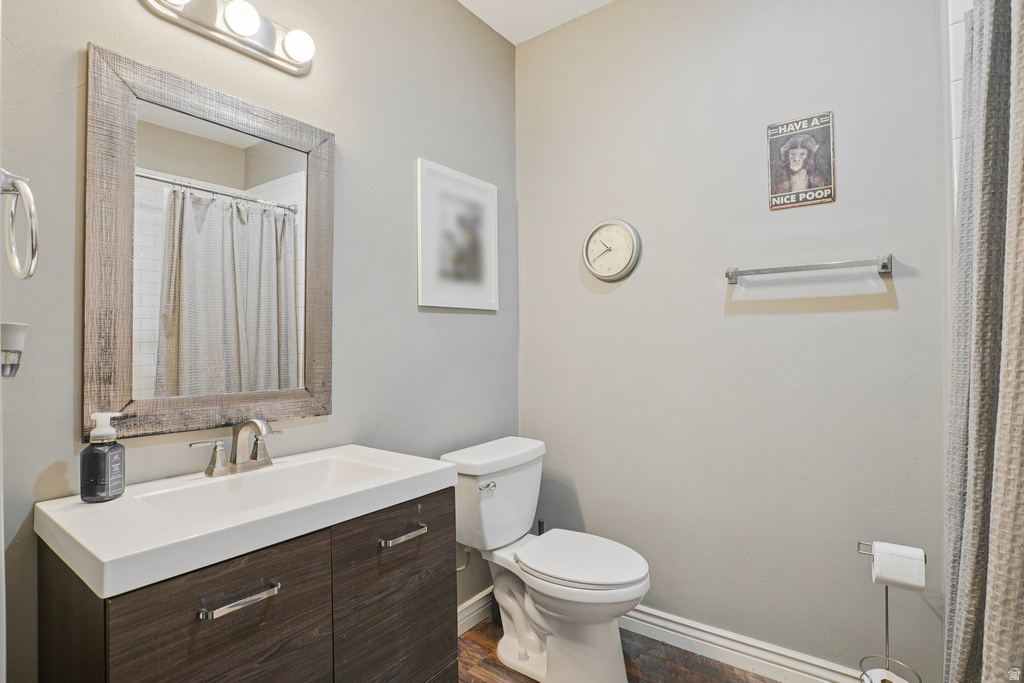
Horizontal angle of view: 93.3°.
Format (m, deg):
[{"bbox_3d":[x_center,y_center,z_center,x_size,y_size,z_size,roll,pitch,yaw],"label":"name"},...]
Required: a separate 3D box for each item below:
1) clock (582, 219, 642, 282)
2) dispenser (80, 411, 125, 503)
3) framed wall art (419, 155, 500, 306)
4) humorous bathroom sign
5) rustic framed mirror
[{"bbox_3d":[0.424,-0.396,2.091,0.270,0.270,0.035,-1,-2,37],"label":"clock"},{"bbox_3d":[-0.889,0.249,1.052,0.062,0.184,0.062,0,-1,-7],"label":"dispenser"},{"bbox_3d":[-0.217,-0.428,2.066,0.025,0.576,0.471,-1,-2,37],"label":"framed wall art"},{"bbox_3d":[1.000,-0.618,1.676,0.196,0.305,0.010,-1,-2,37],"label":"humorous bathroom sign"},{"bbox_3d":[-0.770,-0.222,1.324,0.026,0.899,0.608,-1,-2,37],"label":"rustic framed mirror"}]

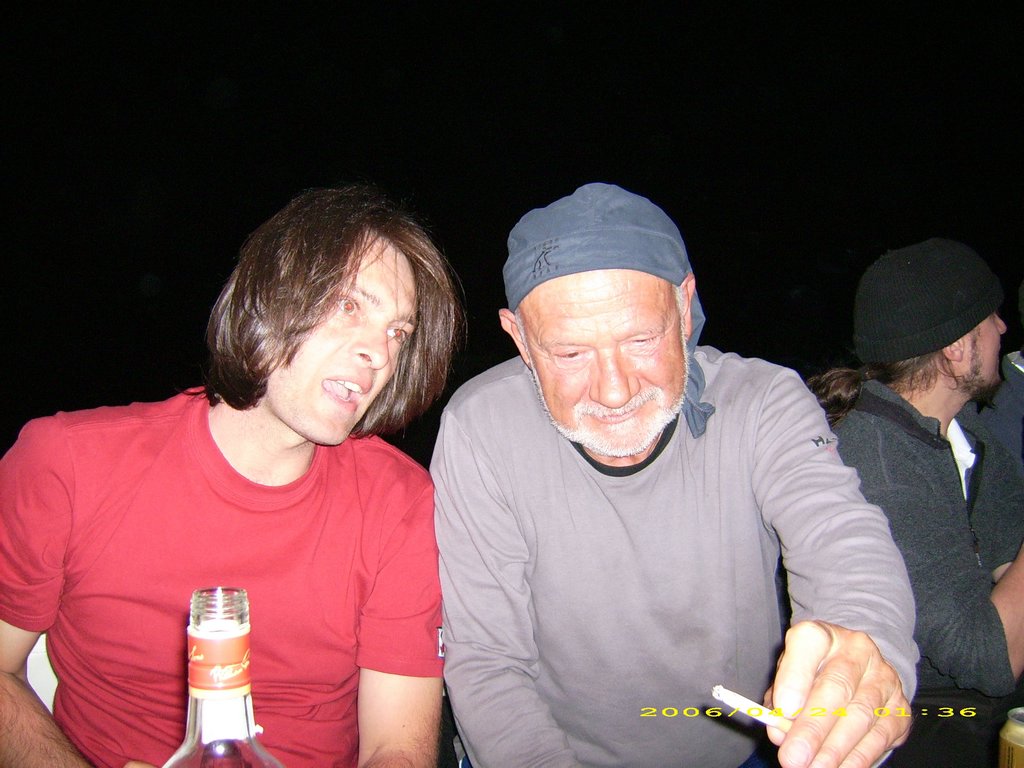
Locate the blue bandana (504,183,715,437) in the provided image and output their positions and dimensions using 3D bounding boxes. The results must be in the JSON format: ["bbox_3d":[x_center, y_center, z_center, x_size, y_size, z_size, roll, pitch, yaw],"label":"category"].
[{"bbox_3d":[0.093,-0.064,0.992,0.190,0.262,0.215,-7,18,4],"label":"blue bandana"}]

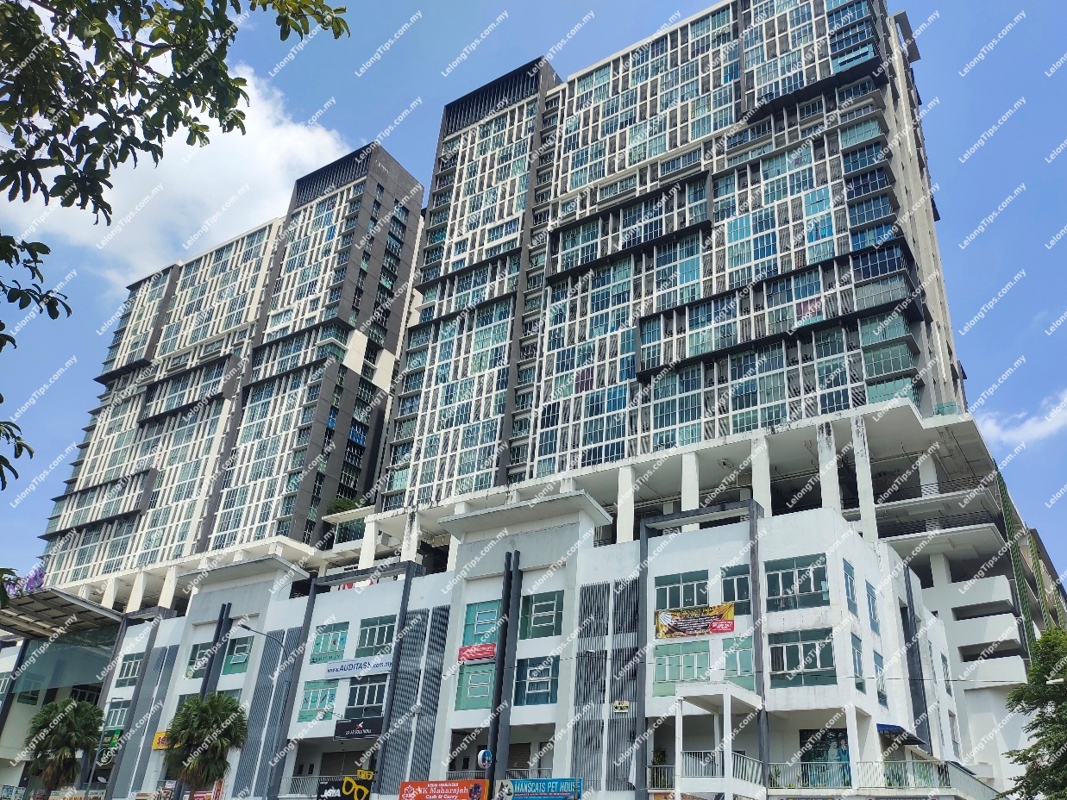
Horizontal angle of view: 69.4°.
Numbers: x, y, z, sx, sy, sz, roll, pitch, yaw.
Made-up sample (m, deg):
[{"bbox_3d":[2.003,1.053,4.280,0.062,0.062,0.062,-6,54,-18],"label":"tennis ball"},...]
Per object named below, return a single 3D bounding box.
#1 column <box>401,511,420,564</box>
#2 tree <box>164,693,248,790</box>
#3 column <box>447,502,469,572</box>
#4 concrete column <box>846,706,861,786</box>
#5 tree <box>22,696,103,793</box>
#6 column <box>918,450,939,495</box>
[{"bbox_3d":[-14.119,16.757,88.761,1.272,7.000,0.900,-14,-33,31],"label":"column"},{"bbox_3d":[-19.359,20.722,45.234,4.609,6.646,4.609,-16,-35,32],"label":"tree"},{"bbox_3d":[-8.309,15.504,85.297,1.219,7.800,0.900,-14,-33,31],"label":"column"},{"bbox_3d":[14.969,16.154,35.711,0.482,3.591,0.482,-16,-35,32],"label":"concrete column"},{"bbox_3d":[-27.677,22.402,45.114,3.800,8.600,3.800,-14,-33,31],"label":"tree"},{"bbox_3d":[35.104,7.040,68.291,1.272,4.000,1.100,-14,-33,31],"label":"column"}]

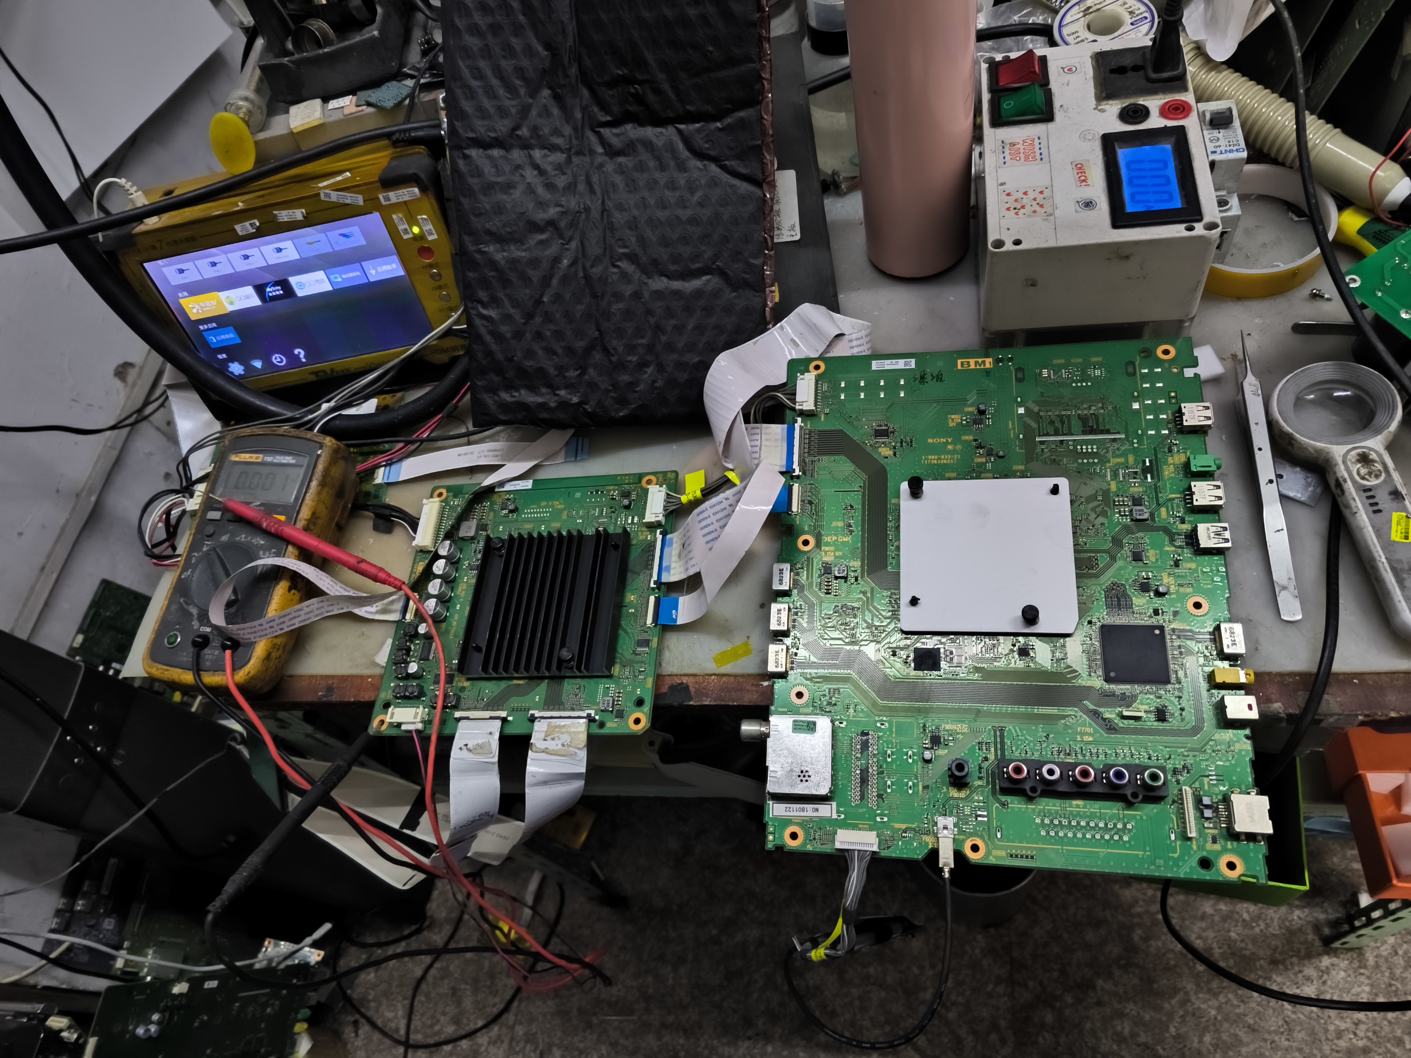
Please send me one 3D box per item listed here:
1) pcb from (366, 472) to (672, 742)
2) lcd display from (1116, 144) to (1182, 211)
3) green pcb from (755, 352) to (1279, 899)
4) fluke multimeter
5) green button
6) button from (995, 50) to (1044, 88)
[{"bbox_3d":[-0.106,0.038,0.558,0.168,0.018,0.168,-2,59,12],"label":"pcb"},{"bbox_3d":[0.246,-0.194,0.521,0.028,0.005,0.051,0,60,14],"label":"lcd display"},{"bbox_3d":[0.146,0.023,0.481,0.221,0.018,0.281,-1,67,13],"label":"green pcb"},{"bbox_3d":[-0.282,0.018,0.597,0.082,0.046,0.174,-4,59,12],"label":"fluke multimeter"},{"bbox_3d":[0.192,-0.258,0.566,0.025,0.009,0.020,0,60,14],"label":"green button"},{"bbox_3d":[0.195,-0.285,0.581,0.025,0.009,0.019,0,60,14],"label":"button"}]

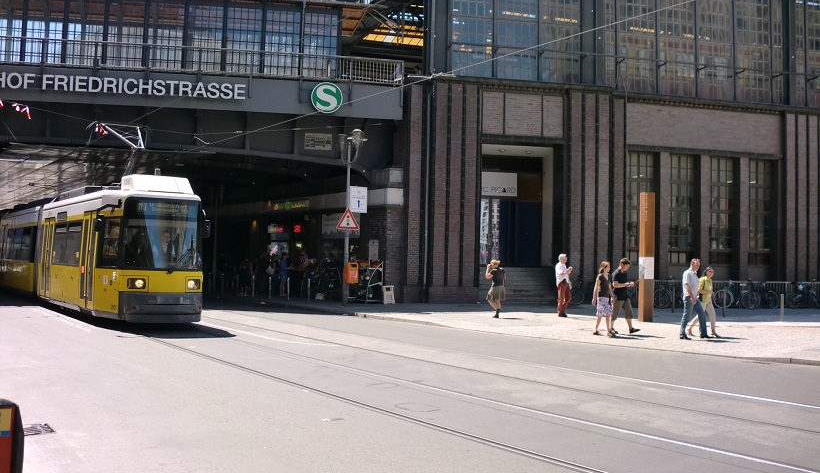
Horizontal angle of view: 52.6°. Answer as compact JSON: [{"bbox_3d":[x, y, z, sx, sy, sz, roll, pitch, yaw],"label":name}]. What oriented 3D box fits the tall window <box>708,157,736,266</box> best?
[{"bbox_3d":[12.303,-1.029,32.800,1.200,4.250,0.180,2,-2,-13],"label":"tall window"}]

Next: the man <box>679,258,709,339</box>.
[{"bbox_3d":[6.241,1.356,18.230,0.640,1.750,0.520,1,-2,13],"label":"man"}]

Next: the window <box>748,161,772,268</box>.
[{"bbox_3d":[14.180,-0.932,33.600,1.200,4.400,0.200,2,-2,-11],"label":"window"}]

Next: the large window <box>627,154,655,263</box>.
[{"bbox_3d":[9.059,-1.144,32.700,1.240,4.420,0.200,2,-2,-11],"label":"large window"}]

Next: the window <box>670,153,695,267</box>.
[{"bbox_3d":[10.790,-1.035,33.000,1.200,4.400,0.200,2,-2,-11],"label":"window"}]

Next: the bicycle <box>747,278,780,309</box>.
[{"bbox_3d":[13.488,2.239,31.718,1.720,1.070,0.550,3,-2,-37],"label":"bicycle"}]

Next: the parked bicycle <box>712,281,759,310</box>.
[{"bbox_3d":[12.129,2.155,30.800,1.760,1.080,0.550,2,-2,-13],"label":"parked bicycle"}]

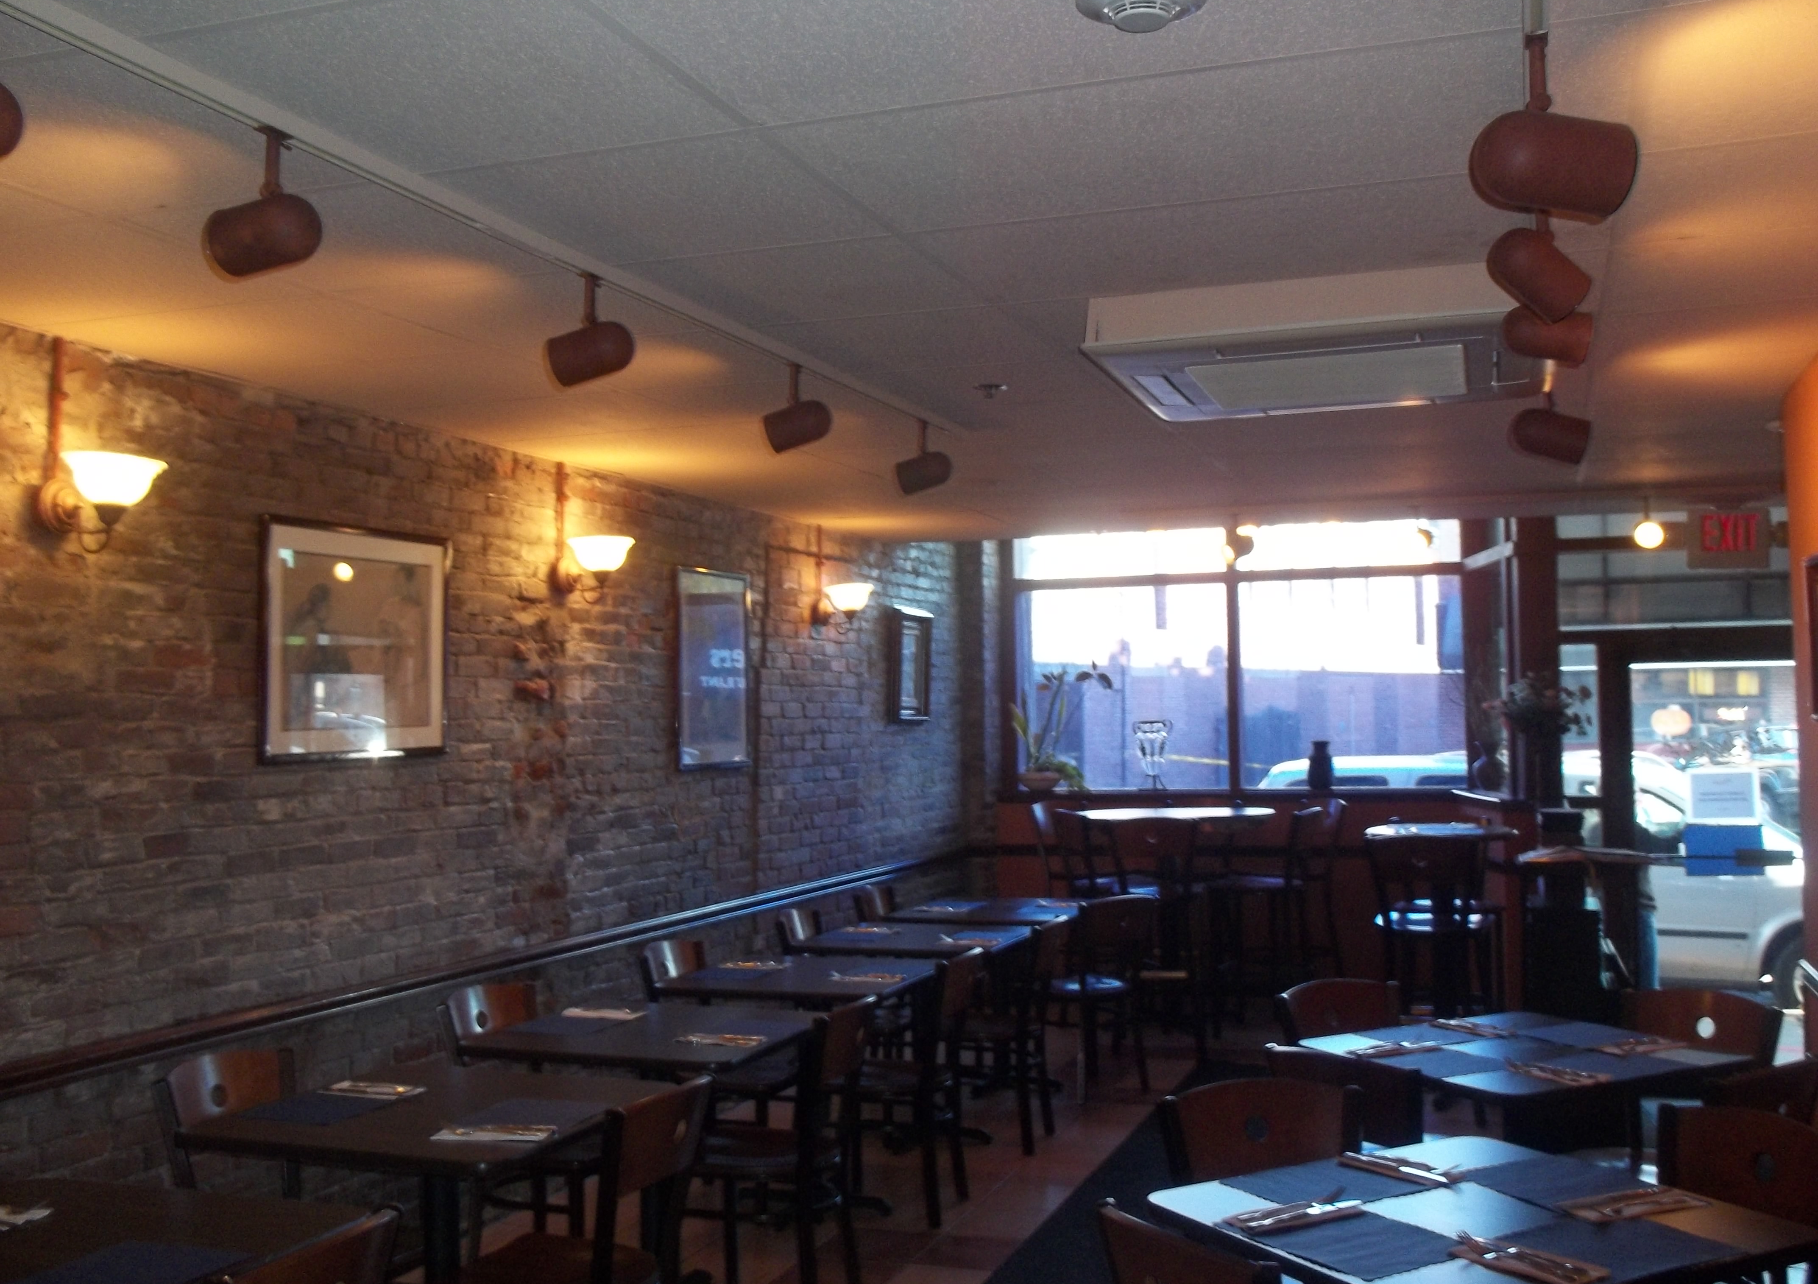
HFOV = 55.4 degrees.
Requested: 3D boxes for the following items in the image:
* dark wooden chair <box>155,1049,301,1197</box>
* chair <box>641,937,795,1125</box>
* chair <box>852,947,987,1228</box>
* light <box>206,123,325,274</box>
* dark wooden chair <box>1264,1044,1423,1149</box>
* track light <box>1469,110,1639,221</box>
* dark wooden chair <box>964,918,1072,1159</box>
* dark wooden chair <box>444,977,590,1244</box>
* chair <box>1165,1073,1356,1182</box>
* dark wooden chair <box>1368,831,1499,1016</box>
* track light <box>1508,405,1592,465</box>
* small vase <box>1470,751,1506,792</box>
[{"bbox_3d":[-1.318,1.347,3.783,0.500,0.830,0.430,-1,-3,24],"label":"dark wooden chair"},{"bbox_3d":[-0.583,1.430,5.732,0.500,0.830,0.420,-2,-3,20],"label":"chair"},{"bbox_3d":[-0.046,1.421,5.673,0.500,0.830,0.420,-2,-3,22],"label":"chair"},{"bbox_3d":[-0.932,-0.636,2.504,0.175,0.215,0.105,0,-2,-4],"label":"light"},{"bbox_3d":[1.135,1.345,4.026,0.500,0.830,0.430,2,-3,-42],"label":"dark wooden chair"},{"bbox_3d":[0.839,-0.620,2.256,0.220,0.133,0.133,9,-2,3],"label":"track light"},{"bbox_3d":[0.359,1.462,6.547,0.440,0.850,0.420,-2,-3,20],"label":"dark wooden chair"},{"bbox_3d":[-0.957,1.389,4.763,0.500,0.830,0.430,-2,-3,20],"label":"dark wooden chair"},{"bbox_3d":[0.771,1.302,3.263,0.430,0.850,0.460,0,-3,-13],"label":"chair"},{"bbox_3d":[2.116,1.341,7.032,0.440,1.100,0.470,-2,-3,22],"label":"dark wooden chair"},{"bbox_3d":[1.678,-0.532,4.524,0.200,0.115,0.115,16,1,14],"label":"track light"},{"bbox_3d":[3.004,0.671,8.995,0.185,0.215,0.185,-2,-3,20],"label":"small vase"}]

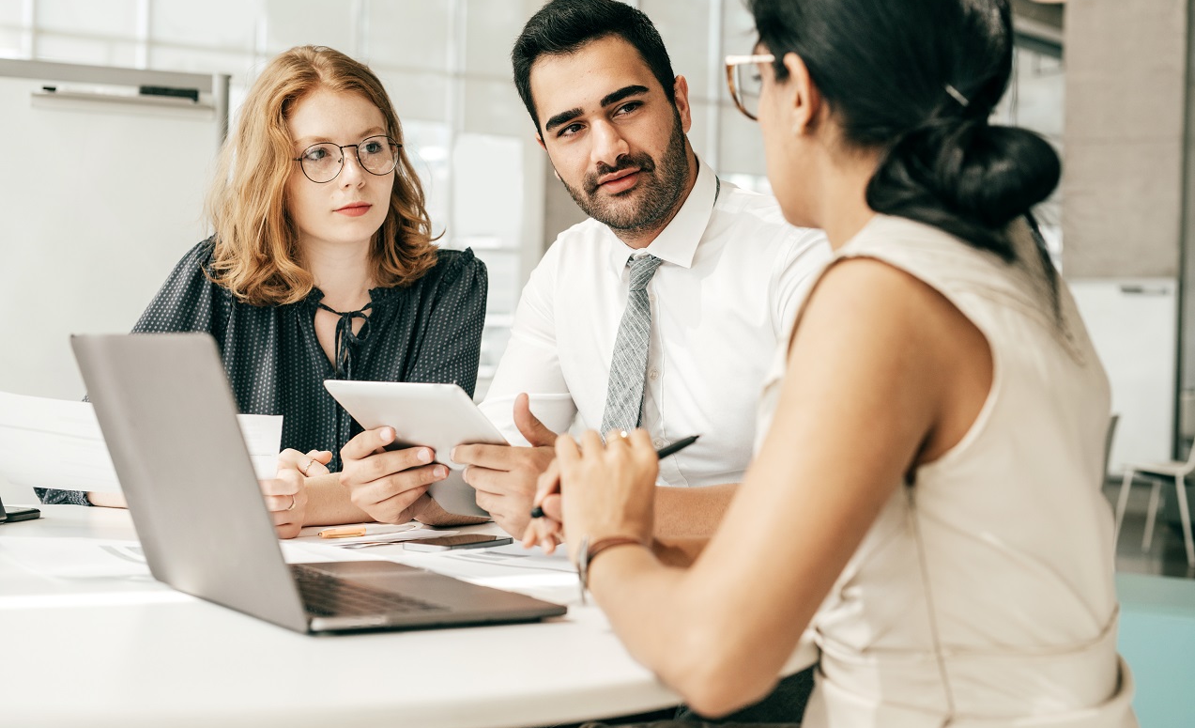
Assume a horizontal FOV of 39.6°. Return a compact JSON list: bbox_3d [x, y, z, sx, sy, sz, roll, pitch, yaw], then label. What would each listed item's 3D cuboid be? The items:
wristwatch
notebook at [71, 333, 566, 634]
[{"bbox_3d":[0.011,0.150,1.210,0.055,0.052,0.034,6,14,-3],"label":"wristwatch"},{"bbox_3d":[-0.224,0.083,1.290,0.287,0.205,0.304,2,0,-35],"label":"notebook"}]

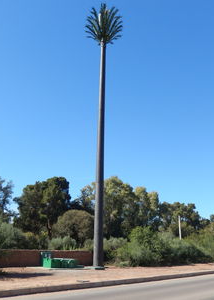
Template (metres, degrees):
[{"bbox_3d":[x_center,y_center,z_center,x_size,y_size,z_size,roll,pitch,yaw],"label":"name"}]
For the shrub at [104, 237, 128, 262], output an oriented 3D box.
[{"bbox_3d":[0.736,9.932,28.311,2.800,2.790,2.500,0,-20,0],"label":"shrub"}]

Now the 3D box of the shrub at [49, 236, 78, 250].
[{"bbox_3d":[-4.681,10.530,30.205,2.900,2.750,2.400,0,-20,0],"label":"shrub"}]

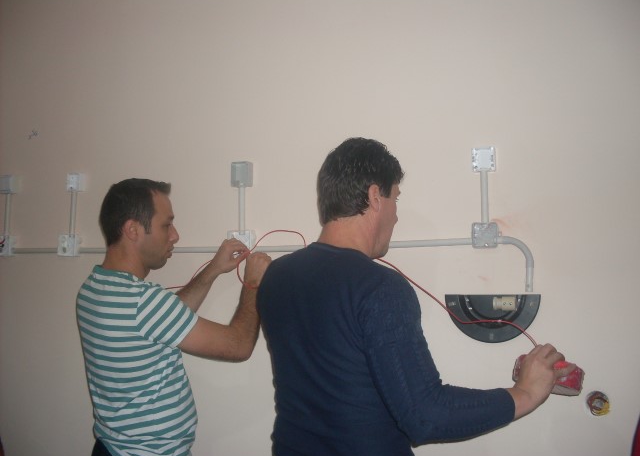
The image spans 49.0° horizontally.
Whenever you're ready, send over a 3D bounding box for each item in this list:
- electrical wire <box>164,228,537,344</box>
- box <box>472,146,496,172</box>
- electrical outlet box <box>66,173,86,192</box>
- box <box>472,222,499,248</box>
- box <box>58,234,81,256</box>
[{"bbox_3d":[0.006,0.141,1.797,1.051,0.278,0.263,-2,-6,18],"label":"electrical wire"},{"bbox_3d":[0.528,-0.219,2.255,0.073,0.076,0.034,-2,-6,18],"label":"box"},{"bbox_3d":[-0.943,-0.176,2.722,0.063,0.071,0.036,-2,-6,18],"label":"electrical outlet box"},{"bbox_3d":[0.525,0.024,2.230,0.079,0.079,0.041,-2,-6,18],"label":"box"},{"bbox_3d":[-0.965,0.068,2.707,0.074,0.080,0.036,-2,-6,18],"label":"box"}]

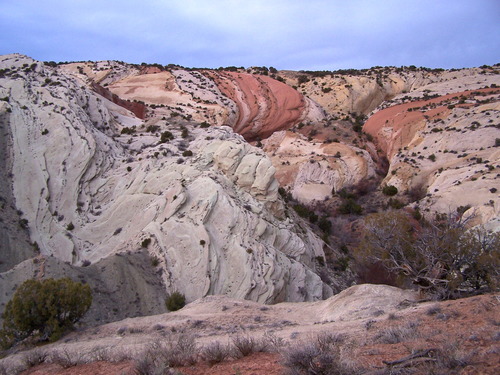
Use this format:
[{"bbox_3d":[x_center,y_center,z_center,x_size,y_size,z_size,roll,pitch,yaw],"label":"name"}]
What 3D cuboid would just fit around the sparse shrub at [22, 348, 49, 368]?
[{"bbox_3d":[-3.243,2.586,8.300,0.393,0.252,0.334,0,5,0],"label":"sparse shrub"}]

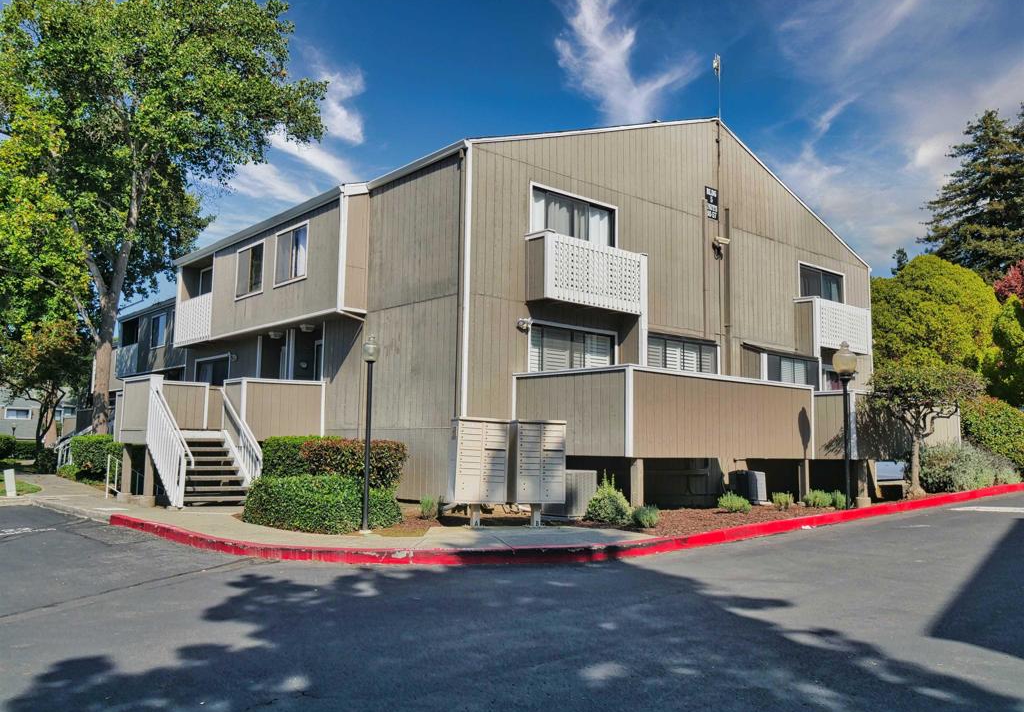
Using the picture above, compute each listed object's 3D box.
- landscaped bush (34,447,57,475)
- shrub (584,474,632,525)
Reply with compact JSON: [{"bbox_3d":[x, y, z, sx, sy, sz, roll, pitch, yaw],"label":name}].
[{"bbox_3d":[-17.459,3.918,30.999,0.850,0.990,0.850,6,-8,-40],"label":"landscaped bush"},{"bbox_3d":[1.497,2.202,12.853,0.740,0.730,0.740,1,-6,0],"label":"shrub"}]

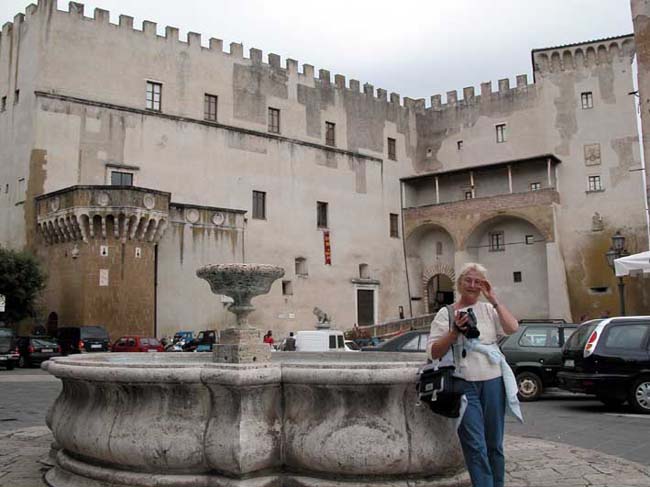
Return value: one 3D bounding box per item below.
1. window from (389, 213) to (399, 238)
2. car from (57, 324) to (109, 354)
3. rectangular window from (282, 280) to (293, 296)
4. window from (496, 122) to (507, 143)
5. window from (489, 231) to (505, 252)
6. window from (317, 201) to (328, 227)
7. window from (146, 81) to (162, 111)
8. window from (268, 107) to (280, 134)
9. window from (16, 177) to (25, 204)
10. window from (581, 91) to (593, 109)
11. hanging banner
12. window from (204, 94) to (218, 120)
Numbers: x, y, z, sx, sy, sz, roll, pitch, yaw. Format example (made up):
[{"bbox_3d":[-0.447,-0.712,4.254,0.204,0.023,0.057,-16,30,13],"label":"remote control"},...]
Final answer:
[{"bbox_3d":[5.777,-1.445,53.491,0.903,1.990,0.200,6,-10,-35],"label":"window"},{"bbox_3d":[-13.489,5.601,35.500,1.720,1.870,4.400,6,-11,-38],"label":"car"},{"bbox_3d":[-2.696,3.237,46.069,0.890,1.062,0.200,6,-10,-36],"label":"rectangular window"},{"bbox_3d":[15.004,-9.372,54.251,0.864,1.582,0.200,-6,-10,35],"label":"window"},{"bbox_3d":[13.783,-0.181,51.215,1.183,1.575,0.200,-6,-10,33],"label":"window"},{"bbox_3d":[-0.180,-2.160,48.797,1.020,2.064,0.200,6,-10,-36],"label":"window"},{"bbox_3d":[-11.959,-10.319,44.723,1.121,2.001,0.200,5,-10,-34],"label":"window"},{"bbox_3d":[-3.844,-9.118,47.681,0.981,1.911,0.200,6,-10,-35],"label":"window"},{"bbox_3d":[-19.200,-3.328,40.267,1.272,1.688,0.200,-8,-11,41],"label":"window"},{"bbox_3d":[20.026,-10.854,48.675,0.761,1.284,0.200,-4,-9,26],"label":"window"},{"bbox_3d":[0.292,0.325,48.584,0.420,2.545,0.100,6,-10,-36],"label":"hanging banner"},{"bbox_3d":[-8.403,-10.029,47.147,1.074,1.880,0.200,5,-10,-34],"label":"window"}]

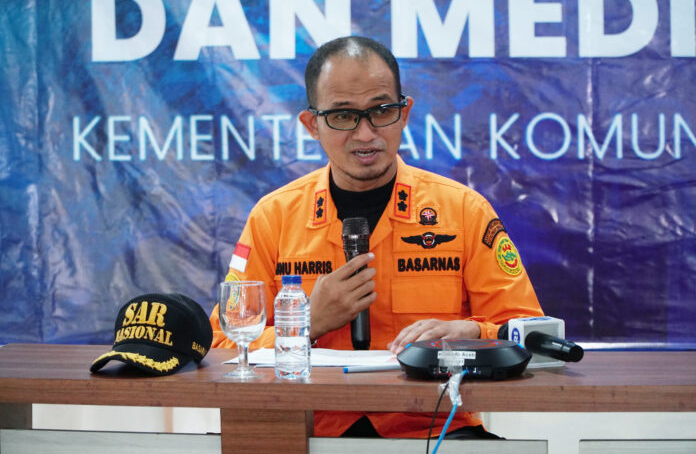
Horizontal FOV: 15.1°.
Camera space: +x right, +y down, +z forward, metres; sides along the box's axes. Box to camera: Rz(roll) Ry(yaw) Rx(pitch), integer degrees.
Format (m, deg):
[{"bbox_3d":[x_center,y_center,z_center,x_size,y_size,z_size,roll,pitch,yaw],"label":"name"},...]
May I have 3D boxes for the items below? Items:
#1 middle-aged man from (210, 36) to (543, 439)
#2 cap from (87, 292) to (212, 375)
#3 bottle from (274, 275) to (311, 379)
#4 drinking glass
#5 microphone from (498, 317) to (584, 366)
[{"bbox_3d":[0.055,0.315,4.580,0.570,1.290,0.680,0,3,9],"label":"middle-aged man"},{"bbox_3d":[-0.318,0.168,4.290,0.168,0.126,0.255,1,4,27],"label":"cap"},{"bbox_3d":[-0.087,0.159,4.170,0.058,0.163,0.058,0,3,0],"label":"bottle"},{"bbox_3d":[-0.168,0.164,4.195,0.073,0.150,0.073,0,3,8],"label":"drinking glass"},{"bbox_3d":[0.317,0.191,4.310,0.070,0.072,0.255,-2,4,-24],"label":"microphone"}]

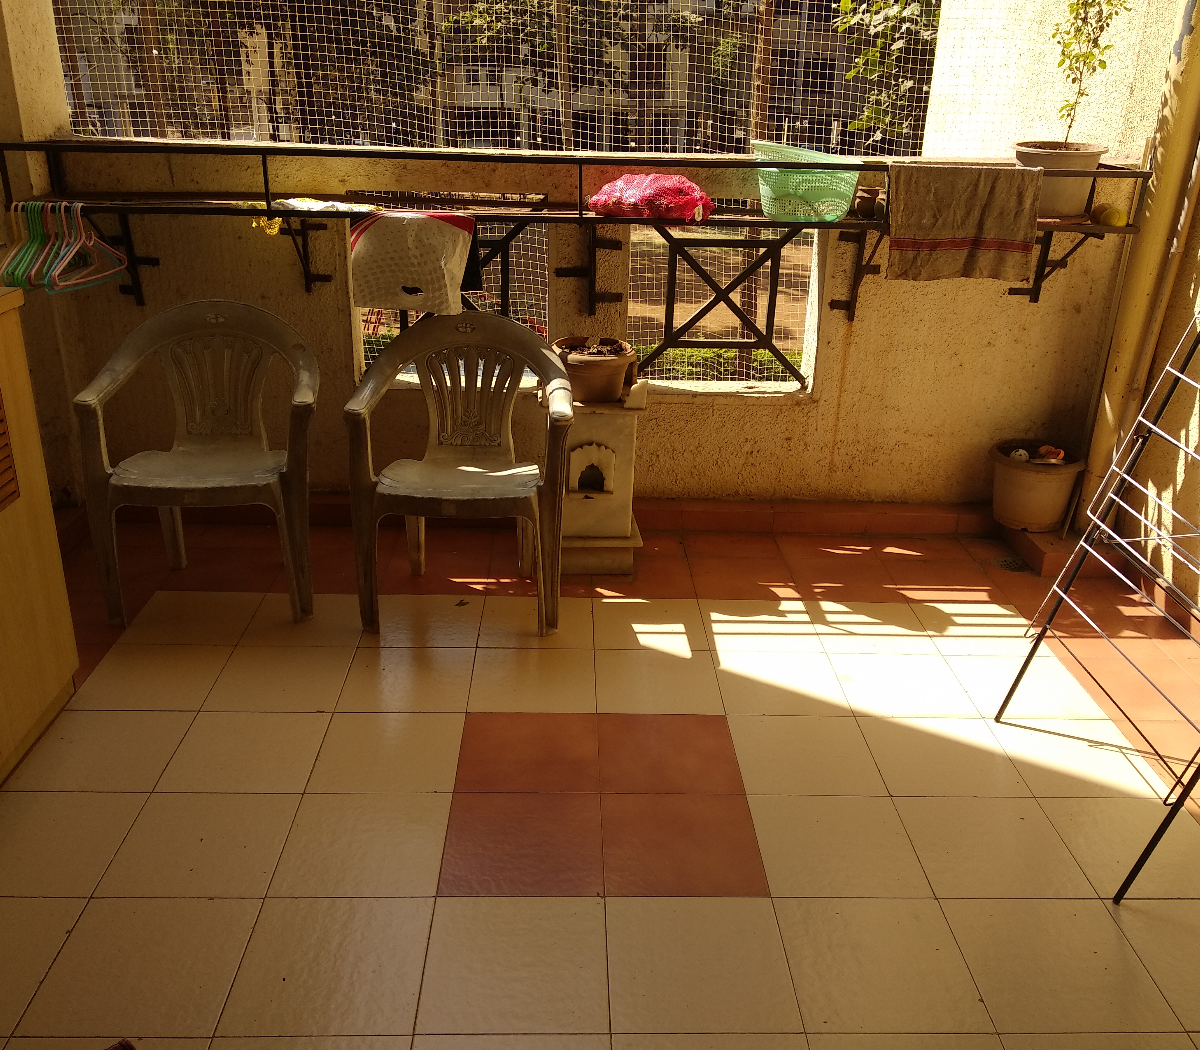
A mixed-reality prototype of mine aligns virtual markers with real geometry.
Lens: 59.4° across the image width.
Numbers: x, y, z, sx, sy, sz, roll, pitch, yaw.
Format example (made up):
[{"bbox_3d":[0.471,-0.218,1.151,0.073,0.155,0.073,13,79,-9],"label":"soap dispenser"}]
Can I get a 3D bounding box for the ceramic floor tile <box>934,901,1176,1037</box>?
[{"bbox_3d":[0.770,0.743,1.782,0.300,0.010,0.298,1,23,-2],"label":"ceramic floor tile"}]

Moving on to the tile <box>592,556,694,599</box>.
[{"bbox_3d":[0.125,0.162,3.179,0.302,0.010,0.302,1,22,-2],"label":"tile"}]

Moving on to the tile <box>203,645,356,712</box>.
[{"bbox_3d":[-0.780,0.382,2.611,0.306,0.012,0.306,1,22,-2],"label":"tile"}]

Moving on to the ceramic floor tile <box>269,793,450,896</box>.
[{"bbox_3d":[-0.455,0.619,2.041,0.304,0.010,0.299,1,23,-2],"label":"ceramic floor tile"}]

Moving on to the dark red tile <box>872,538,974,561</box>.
[{"bbox_3d":[1.045,0.083,3.478,0.306,0.012,0.196,1,22,-2],"label":"dark red tile"}]

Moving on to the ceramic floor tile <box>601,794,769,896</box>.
[{"bbox_3d":[0.159,0.630,2.073,0.306,0.012,0.306,1,22,-2],"label":"ceramic floor tile"}]

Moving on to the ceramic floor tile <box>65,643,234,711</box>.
[{"bbox_3d":[-1.088,0.377,2.600,0.306,0.012,0.306,1,22,-2],"label":"ceramic floor tile"}]

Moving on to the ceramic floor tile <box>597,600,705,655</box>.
[{"bbox_3d":[0.133,0.276,2.883,0.305,0.010,0.305,1,22,-2],"label":"ceramic floor tile"}]

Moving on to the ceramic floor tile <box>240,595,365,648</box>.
[{"bbox_3d":[-0.782,0.263,2.865,0.302,0.010,0.302,1,22,-2],"label":"ceramic floor tile"}]

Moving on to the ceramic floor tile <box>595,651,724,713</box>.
[{"bbox_3d":[0.141,0.389,2.588,0.300,0.010,0.298,1,23,-2],"label":"ceramic floor tile"}]

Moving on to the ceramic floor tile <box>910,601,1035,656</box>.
[{"bbox_3d":[1.047,0.290,2.917,0.305,0.010,0.305,1,22,-2],"label":"ceramic floor tile"}]

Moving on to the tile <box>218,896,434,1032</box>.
[{"bbox_3d":[-0.446,0.736,1.766,0.304,0.010,0.299,1,23,-2],"label":"tile"}]

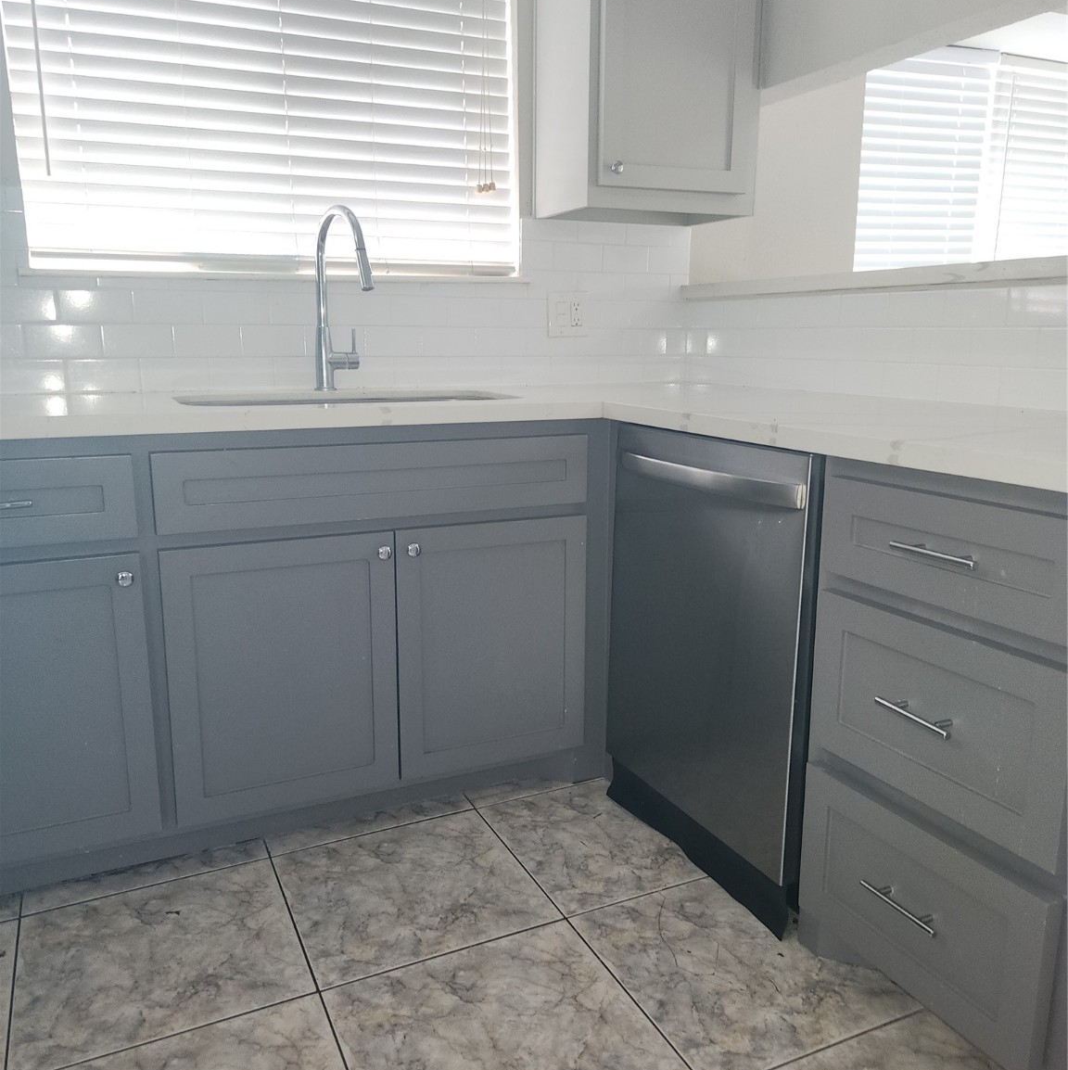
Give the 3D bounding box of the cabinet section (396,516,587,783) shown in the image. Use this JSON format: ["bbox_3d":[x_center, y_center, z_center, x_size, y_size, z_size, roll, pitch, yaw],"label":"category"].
[{"bbox_3d":[-0.193,0.198,2.311,0.448,0.554,0.500,-5,13,-25],"label":"cabinet section"}]

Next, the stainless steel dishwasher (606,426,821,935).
[{"bbox_3d":[0.549,0.217,1.955,0.620,0.862,0.611,-6,13,-24],"label":"stainless steel dishwasher"}]

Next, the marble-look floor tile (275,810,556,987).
[{"bbox_3d":[-0.243,0.696,1.853,0.452,0.015,0.452,-6,13,-24],"label":"marble-look floor tile"}]

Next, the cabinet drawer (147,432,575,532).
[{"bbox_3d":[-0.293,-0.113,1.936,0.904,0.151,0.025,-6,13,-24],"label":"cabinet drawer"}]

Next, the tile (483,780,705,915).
[{"bbox_3d":[0.170,0.652,2.042,0.452,0.015,0.452,-6,13,-24],"label":"tile"}]

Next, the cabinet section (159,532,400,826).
[{"bbox_3d":[-0.599,0.236,2.119,0.453,0.554,0.500,-5,13,-25],"label":"cabinet section"}]

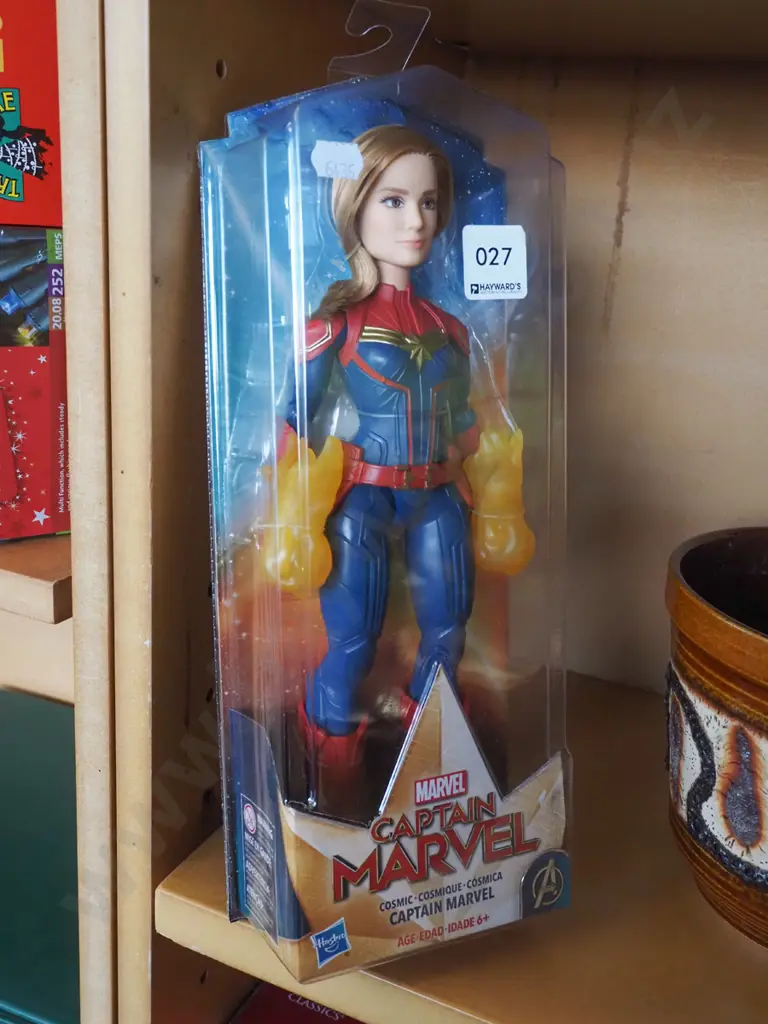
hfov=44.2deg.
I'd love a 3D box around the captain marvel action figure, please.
[{"bbox_3d":[0.005,0.002,0.361,0.112,0.290,0.052,-4,6,-24],"label":"captain marvel action figure"}]

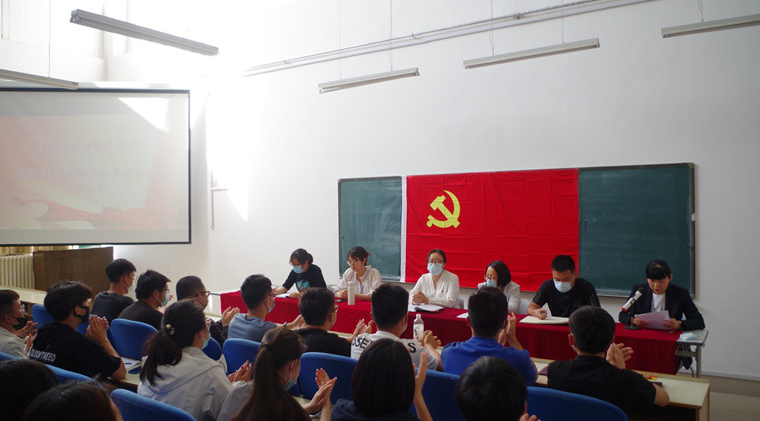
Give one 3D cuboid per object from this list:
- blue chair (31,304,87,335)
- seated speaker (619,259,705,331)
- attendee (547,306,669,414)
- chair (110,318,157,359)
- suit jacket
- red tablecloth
[{"bbox_3d":[-2.400,1.140,4.450,0.500,0.860,0.520,-1,0,33],"label":"blue chair"},{"bbox_3d":[1.930,0.945,3.950,0.570,1.200,0.600,-1,0,33],"label":"seated speaker"},{"bbox_3d":[0.976,0.960,2.446,0.500,1.190,0.600,-1,0,33],"label":"attendee"},{"bbox_3d":[-1.252,1.085,3.308,0.450,0.940,0.500,-1,0,31],"label":"chair"},{"bbox_3d":[1.950,0.730,3.990,0.560,0.580,0.450,-1,0,33],"label":"suit jacket"},{"bbox_3d":[0.235,1.066,4.637,3.930,0.550,0.480,-1,0,33],"label":"red tablecloth"}]

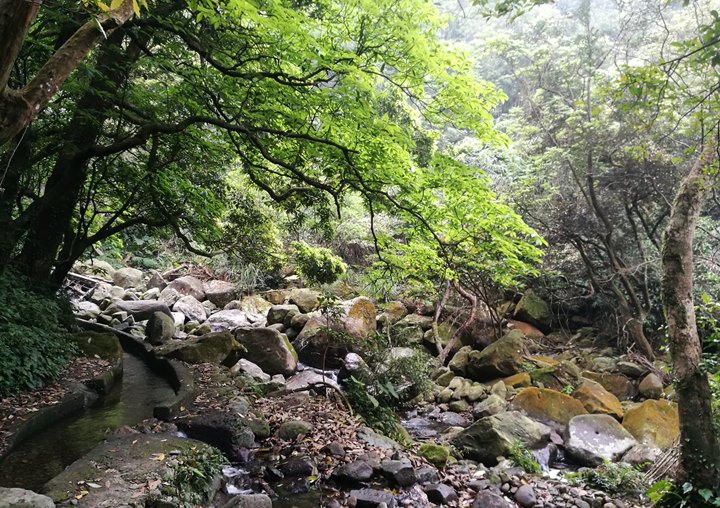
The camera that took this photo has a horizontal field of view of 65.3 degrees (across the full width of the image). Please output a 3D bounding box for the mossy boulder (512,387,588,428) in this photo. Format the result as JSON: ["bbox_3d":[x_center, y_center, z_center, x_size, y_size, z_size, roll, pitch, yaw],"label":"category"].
[{"bbox_3d":[2.115,1.739,6.300,0.860,0.460,0.650,1,3,19],"label":"mossy boulder"}]

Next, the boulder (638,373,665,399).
[{"bbox_3d":[4.101,1.850,7.900,0.360,0.360,0.330,2,4,28],"label":"boulder"}]

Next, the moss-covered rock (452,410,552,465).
[{"bbox_3d":[1.476,1.938,5.900,1.000,0.530,0.750,1,4,14],"label":"moss-covered rock"}]

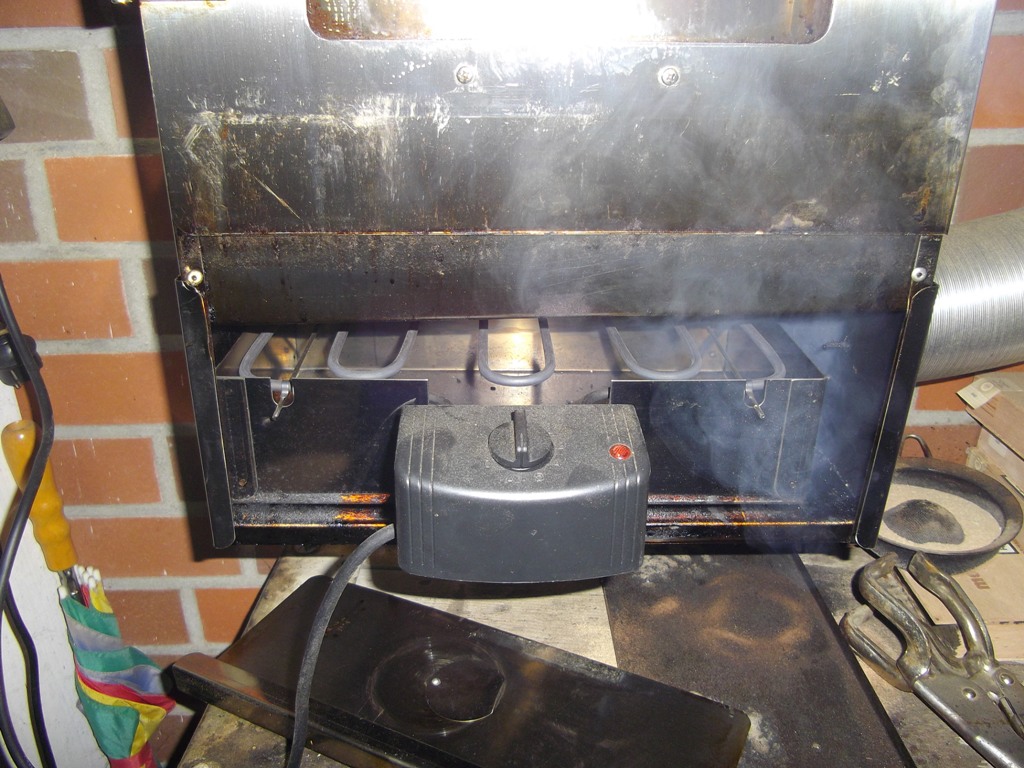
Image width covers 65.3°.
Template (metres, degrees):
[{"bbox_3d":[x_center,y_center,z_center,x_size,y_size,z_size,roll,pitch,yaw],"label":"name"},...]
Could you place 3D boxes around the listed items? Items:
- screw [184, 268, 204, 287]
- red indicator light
[{"bbox_3d":[-0.181,-0.061,0.456,0.009,0.009,0.004,0,22,0],"label":"screw"},{"bbox_3d":[0.061,0.038,0.449,0.013,0.005,0.013,0,38,0],"label":"red indicator light"}]

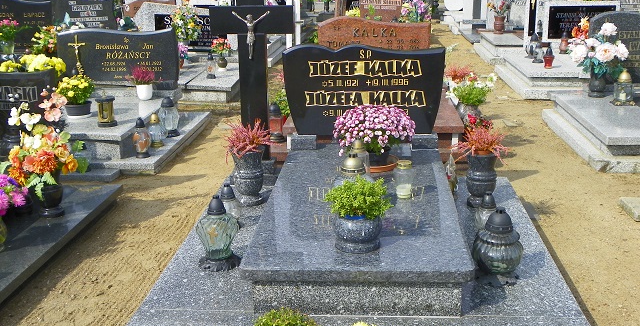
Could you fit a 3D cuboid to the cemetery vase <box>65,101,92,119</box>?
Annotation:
[{"bbox_3d":[-2.117,-0.473,6.460,0.245,0.115,0.245,0,17,4],"label":"cemetery vase"}]

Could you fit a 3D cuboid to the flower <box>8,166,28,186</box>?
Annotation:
[{"bbox_3d":[-1.736,0.072,4.250,0.105,0.105,0.080,-8,17,-22],"label":"flower"}]

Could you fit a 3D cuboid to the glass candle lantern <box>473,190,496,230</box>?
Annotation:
[{"bbox_3d":[0.863,0.265,3.800,0.122,0.232,0.122,0,17,4],"label":"glass candle lantern"}]

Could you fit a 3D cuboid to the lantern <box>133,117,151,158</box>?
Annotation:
[{"bbox_3d":[-1.374,-0.200,5.720,0.138,0.300,0.138,0,17,4],"label":"lantern"}]

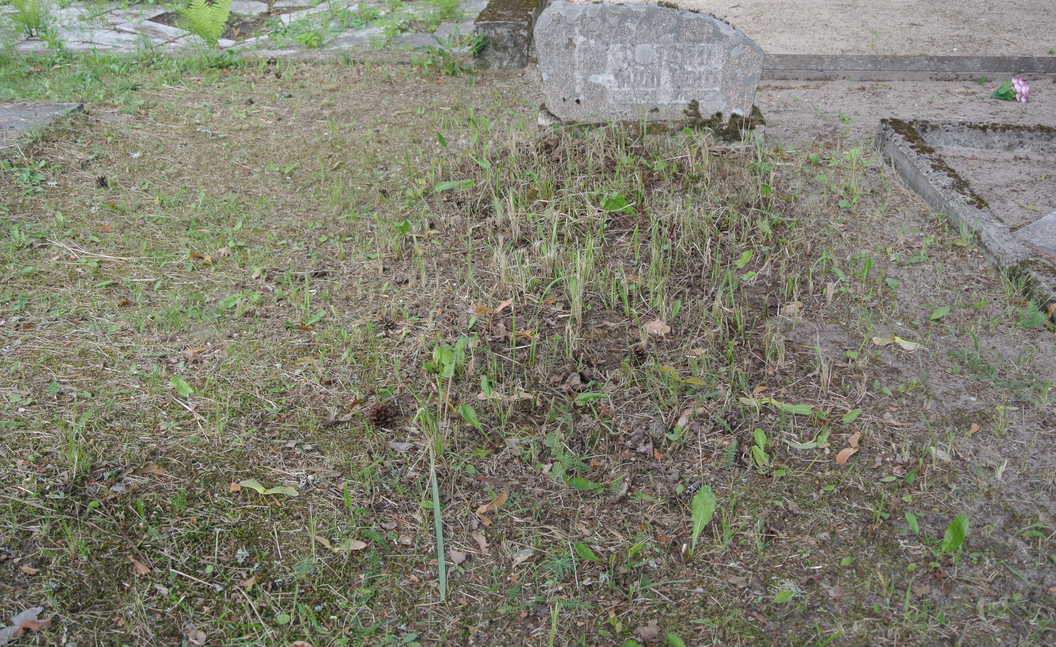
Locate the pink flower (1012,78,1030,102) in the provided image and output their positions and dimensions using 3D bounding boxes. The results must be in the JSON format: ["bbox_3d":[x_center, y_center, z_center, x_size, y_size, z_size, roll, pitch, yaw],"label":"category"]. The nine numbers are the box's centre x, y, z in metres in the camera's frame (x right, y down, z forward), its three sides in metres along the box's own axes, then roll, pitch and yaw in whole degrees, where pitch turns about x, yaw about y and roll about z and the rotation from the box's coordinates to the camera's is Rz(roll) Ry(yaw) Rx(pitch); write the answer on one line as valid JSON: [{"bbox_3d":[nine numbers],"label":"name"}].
[{"bbox_3d":[2.007,-0.948,4.062,0.068,0.085,0.075,12,29,22],"label":"pink flower"}]

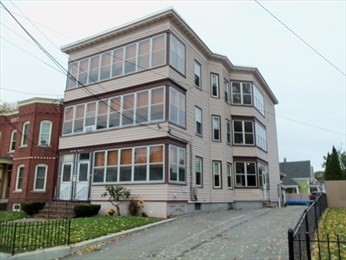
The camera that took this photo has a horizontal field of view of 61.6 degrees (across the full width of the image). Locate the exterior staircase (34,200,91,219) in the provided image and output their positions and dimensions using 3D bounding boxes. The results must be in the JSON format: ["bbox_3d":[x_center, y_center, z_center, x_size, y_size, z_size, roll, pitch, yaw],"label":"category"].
[{"bbox_3d":[-5.758,4.141,15.138,2.950,0.860,1.400,-7,-15,29],"label":"exterior staircase"}]

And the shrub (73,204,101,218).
[{"bbox_3d":[-4.105,3.948,13.965,1.200,0.680,1.060,-7,-15,29],"label":"shrub"}]

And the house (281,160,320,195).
[{"bbox_3d":[18.687,8.509,46.616,8.000,6.950,8.000,-7,-15,29],"label":"house"}]

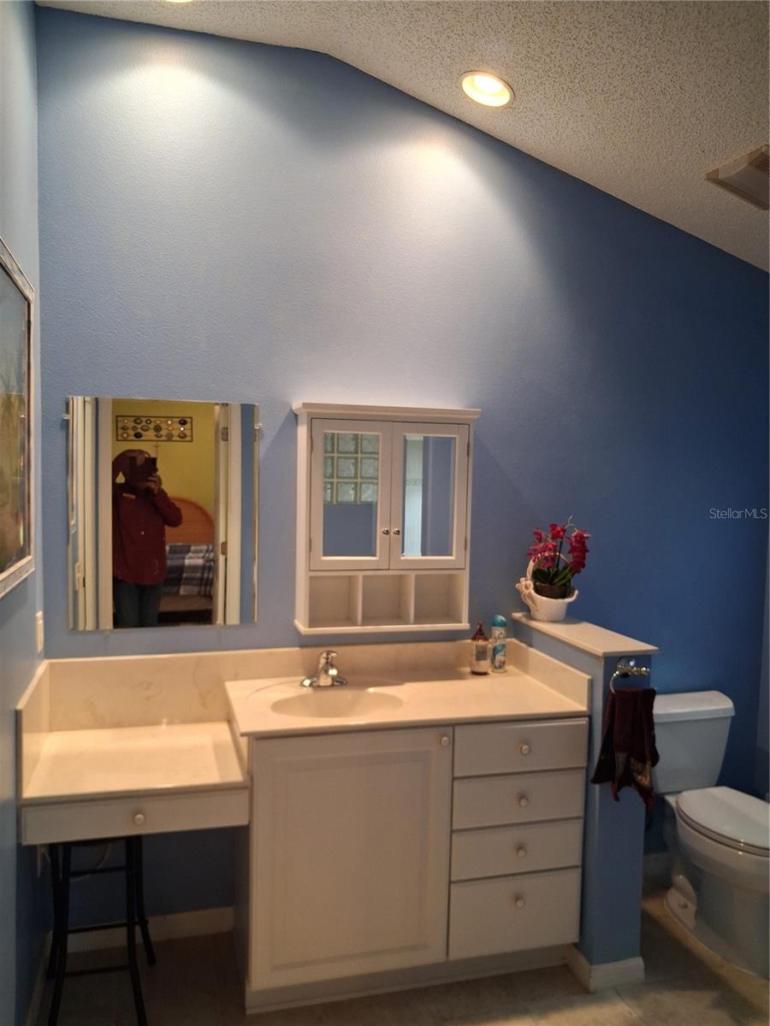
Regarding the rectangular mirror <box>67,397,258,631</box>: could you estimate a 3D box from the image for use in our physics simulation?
[{"bbox_3d":[-0.731,0.007,2.673,0.606,0.759,0.010,0,4,-16],"label":"rectangular mirror"}]

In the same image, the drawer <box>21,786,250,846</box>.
[{"bbox_3d":[-0.731,0.808,2.403,0.591,0.105,0.473,0,4,-16],"label":"drawer"}]

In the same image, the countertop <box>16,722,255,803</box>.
[{"bbox_3d":[-0.743,0.742,2.436,0.590,0.026,0.551,0,4,-16],"label":"countertop"}]

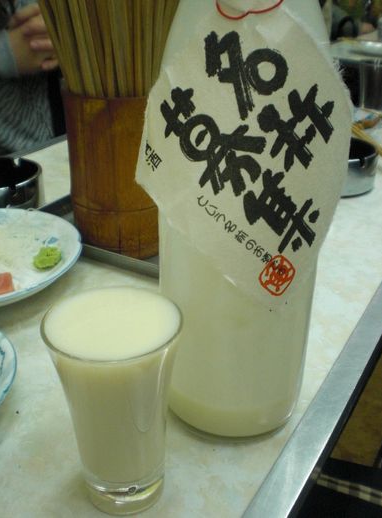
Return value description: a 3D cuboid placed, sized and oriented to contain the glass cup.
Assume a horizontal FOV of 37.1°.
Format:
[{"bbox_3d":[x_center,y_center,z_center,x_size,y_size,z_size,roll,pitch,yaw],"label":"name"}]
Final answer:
[{"bbox_3d":[-0.032,0.067,0.254,0.058,0.093,0.058,0,26,0],"label":"glass cup"}]

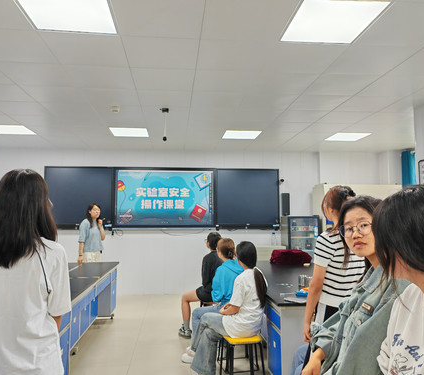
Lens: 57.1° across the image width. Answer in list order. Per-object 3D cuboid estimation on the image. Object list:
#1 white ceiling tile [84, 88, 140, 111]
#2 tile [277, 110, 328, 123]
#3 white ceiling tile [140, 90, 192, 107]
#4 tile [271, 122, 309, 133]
[{"bbox_3d":[-1.128,-1.029,4.388,0.600,0.020,0.600,0,-5,-5],"label":"white ceiling tile"},{"bbox_3d":[1.204,-0.959,5.213,0.600,0.020,0.600,0,-5,-5],"label":"tile"},{"bbox_3d":[-0.539,-1.026,4.466,0.600,0.025,0.600,0,-5,-6],"label":"white ceiling tile"},{"bbox_3d":[1.130,-0.914,5.855,0.600,0.025,0.600,0,-5,-6],"label":"tile"}]

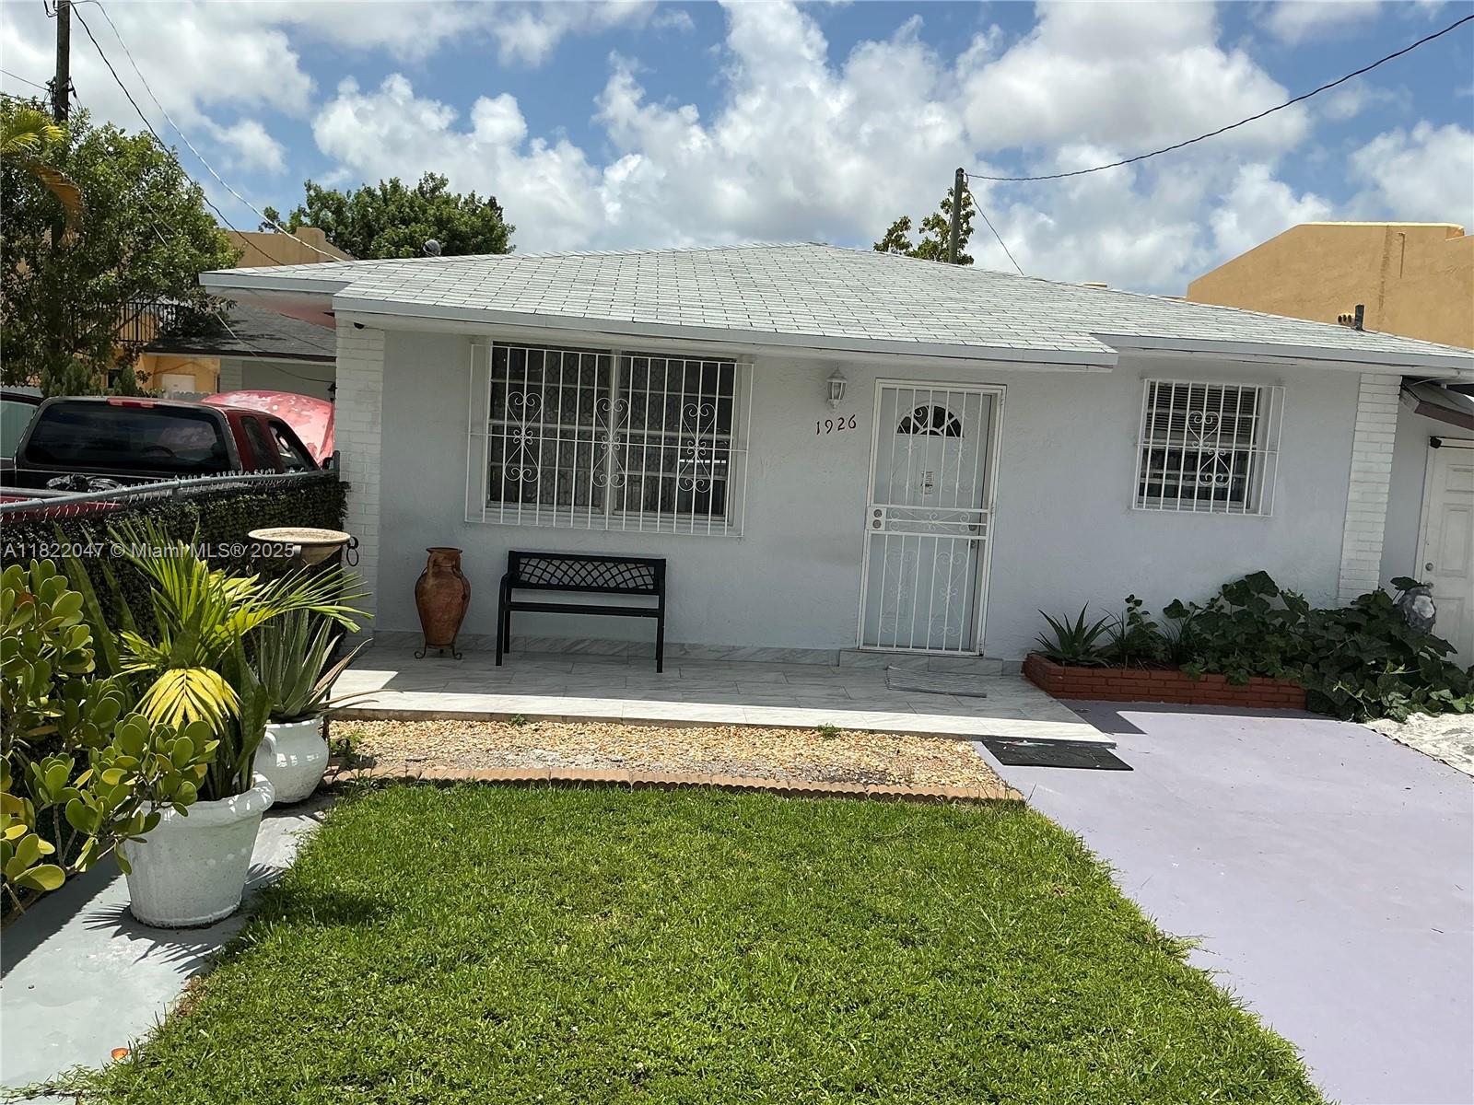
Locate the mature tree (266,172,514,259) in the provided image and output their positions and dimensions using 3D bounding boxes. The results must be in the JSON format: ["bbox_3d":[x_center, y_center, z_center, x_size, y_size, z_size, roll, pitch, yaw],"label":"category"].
[{"bbox_3d":[-10.329,-7.122,36.365,8.000,9.200,7.600,3,6,-4],"label":"mature tree"}]

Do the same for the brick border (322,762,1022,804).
[{"bbox_3d":[-0.263,1.136,5.945,3.400,0.070,0.180,3,6,-4],"label":"brick border"}]

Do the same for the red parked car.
[{"bbox_3d":[-4.532,-0.307,9.344,1.800,1.740,5.200,3,6,-4],"label":"red parked car"}]

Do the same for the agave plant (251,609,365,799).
[{"bbox_3d":[-1.938,0.688,5.416,0.550,0.860,0.520,3,6,-4],"label":"agave plant"}]

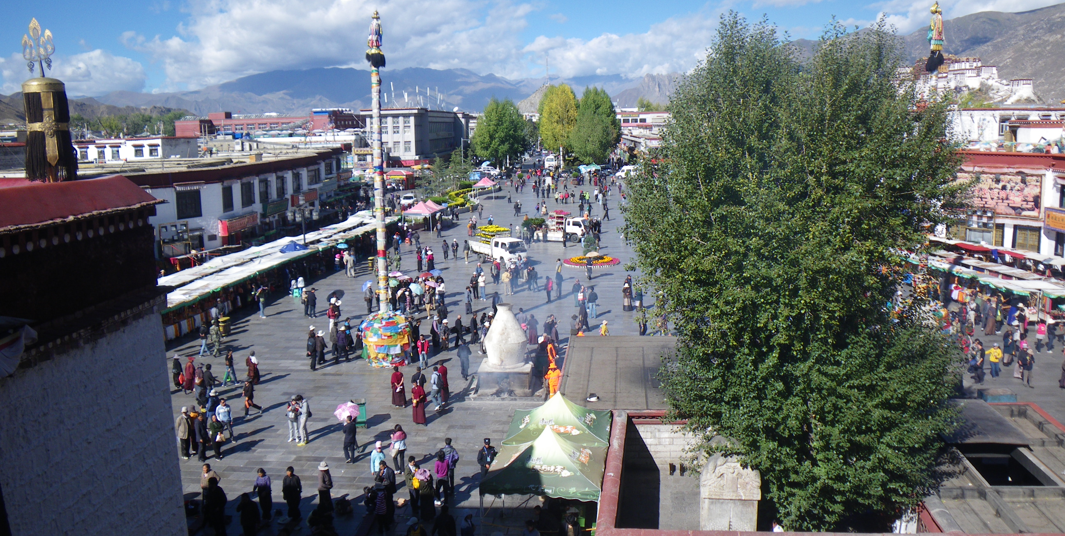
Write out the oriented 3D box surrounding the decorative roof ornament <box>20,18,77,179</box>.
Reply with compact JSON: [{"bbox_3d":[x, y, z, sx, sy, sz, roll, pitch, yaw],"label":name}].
[{"bbox_3d":[-7.049,-2.387,12.408,0.740,2.324,0.740,-6,11,-29],"label":"decorative roof ornament"}]

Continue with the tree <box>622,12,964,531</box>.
[{"bbox_3d":[6.750,0.464,22.804,8.400,13.800,8.300,0,10,0],"label":"tree"}]

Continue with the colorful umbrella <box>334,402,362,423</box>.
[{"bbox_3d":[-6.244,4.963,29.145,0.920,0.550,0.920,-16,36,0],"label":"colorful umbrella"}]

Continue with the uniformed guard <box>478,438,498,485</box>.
[{"bbox_3d":[-1.354,6.008,26.234,0.560,1.760,0.340,-1,10,-3],"label":"uniformed guard"}]

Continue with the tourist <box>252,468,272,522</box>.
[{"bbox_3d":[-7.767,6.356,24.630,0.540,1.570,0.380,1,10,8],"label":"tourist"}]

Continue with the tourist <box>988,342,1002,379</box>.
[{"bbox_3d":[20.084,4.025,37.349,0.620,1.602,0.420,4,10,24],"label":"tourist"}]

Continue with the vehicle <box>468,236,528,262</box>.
[{"bbox_3d":[-2.720,-1.401,68.138,1.900,2.200,6.100,-7,12,-34],"label":"vehicle"}]

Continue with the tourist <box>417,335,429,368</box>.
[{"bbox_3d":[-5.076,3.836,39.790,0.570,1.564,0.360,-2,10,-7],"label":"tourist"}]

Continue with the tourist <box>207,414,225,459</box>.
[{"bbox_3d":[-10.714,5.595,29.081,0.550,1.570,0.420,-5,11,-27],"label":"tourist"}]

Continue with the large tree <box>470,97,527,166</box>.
[{"bbox_3d":[-7.518,-30.021,194.036,12.447,16.298,12.447,0,10,0],"label":"large tree"}]

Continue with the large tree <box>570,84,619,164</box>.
[{"bbox_3d":[14.109,-31.250,193.501,11.300,18.800,10.800,0,10,0],"label":"large tree"}]

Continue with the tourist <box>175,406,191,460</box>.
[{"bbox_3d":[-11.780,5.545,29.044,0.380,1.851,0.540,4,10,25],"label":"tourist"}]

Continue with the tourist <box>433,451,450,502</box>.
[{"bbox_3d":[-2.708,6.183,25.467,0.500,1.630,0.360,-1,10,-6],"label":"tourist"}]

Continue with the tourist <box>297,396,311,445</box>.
[{"bbox_3d":[-8.118,5.337,30.338,0.450,1.775,0.500,-6,11,-30],"label":"tourist"}]

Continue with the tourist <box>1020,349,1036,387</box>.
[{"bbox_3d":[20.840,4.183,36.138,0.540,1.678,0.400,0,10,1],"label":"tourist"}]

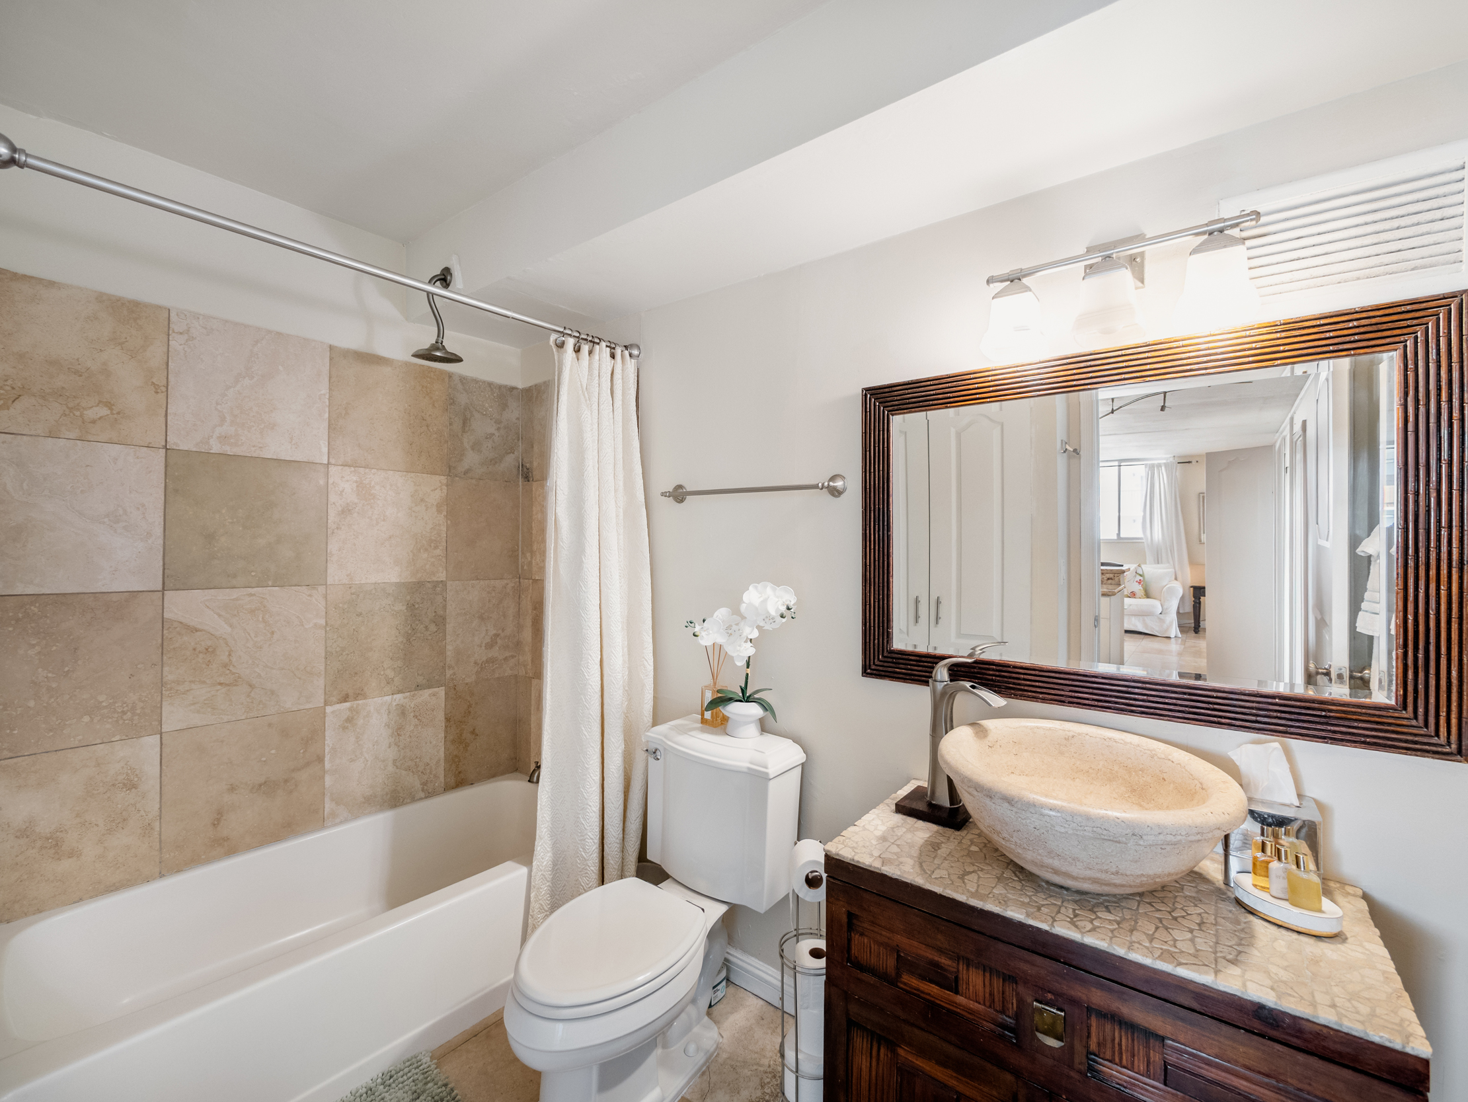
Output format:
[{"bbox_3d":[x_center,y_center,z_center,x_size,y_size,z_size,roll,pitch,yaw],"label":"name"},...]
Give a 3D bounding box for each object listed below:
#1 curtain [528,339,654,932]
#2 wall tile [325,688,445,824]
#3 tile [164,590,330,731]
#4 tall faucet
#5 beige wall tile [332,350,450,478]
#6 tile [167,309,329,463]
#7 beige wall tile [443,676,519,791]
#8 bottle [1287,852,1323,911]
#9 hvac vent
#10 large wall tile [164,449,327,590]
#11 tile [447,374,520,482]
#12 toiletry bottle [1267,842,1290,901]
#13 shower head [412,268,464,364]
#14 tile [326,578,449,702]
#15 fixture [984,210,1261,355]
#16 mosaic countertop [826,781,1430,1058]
[{"bbox_3d":[-0.468,0.221,1.928,0.150,1.822,0.420,0,0,42],"label":"curtain"},{"bbox_3d":[-1.282,0.745,2.206,0.012,0.411,0.399,0,0,41],"label":"wall tile"},{"bbox_3d":[-1.522,0.323,1.872,0.012,0.414,0.402,0,0,42],"label":"tile"},{"bbox_3d":[0.518,0.412,1.327,0.060,0.340,0.185,1,0,-23],"label":"tall faucet"},{"bbox_3d":[-1.249,-0.495,2.172,0.012,0.401,0.396,0,0,42],"label":"beige wall tile"},{"bbox_3d":[-1.508,-0.495,1.864,0.015,0.408,0.402,0,0,40],"label":"tile"},{"bbox_3d":[-1.031,0.733,2.437,0.015,0.408,0.301,0,0,40],"label":"beige wall tile"},{"bbox_3d":[0.950,0.546,0.989,0.042,0.087,0.024,0,0,35],"label":"bottle"},{"bbox_3d":[1.112,-0.572,1.087,0.348,0.261,0.020,0,0,35],"label":"hvac vent"},{"bbox_3d":[-1.511,-0.087,1.863,0.015,0.408,0.402,0,0,40],"label":"large wall tile"},{"bbox_3d":[-1.017,-0.492,2.433,0.012,0.401,0.302,0,0,42],"label":"tile"},{"bbox_3d":[0.941,0.548,1.015,0.039,0.083,0.026,0,0,35],"label":"toiletry bottle"},{"bbox_3d":[-1.006,-0.812,1.987,0.175,0.355,0.155,0,0,35],"label":"shower head"},{"bbox_3d":[-1.278,0.328,2.207,0.012,0.418,0.399,0,0,41],"label":"tile"},{"bbox_3d":[0.789,-0.561,1.253,0.485,0.220,0.150,0,0,35],"label":"fixture"},{"bbox_3d":[0.674,0.626,1.174,0.844,0.012,0.455,0,0,38],"label":"mosaic countertop"}]

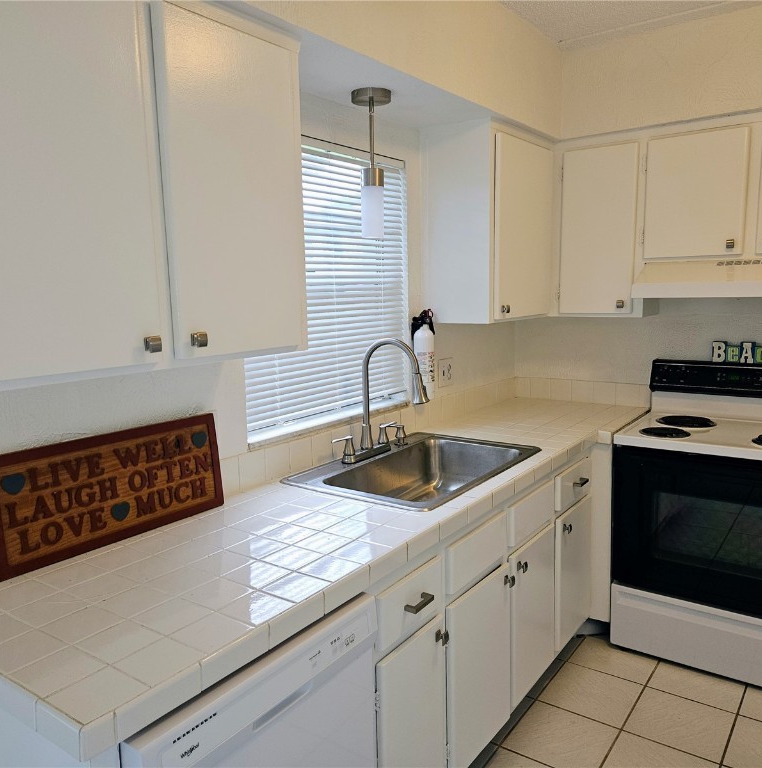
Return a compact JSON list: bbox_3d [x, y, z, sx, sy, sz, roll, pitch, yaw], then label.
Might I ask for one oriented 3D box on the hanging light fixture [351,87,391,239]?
[{"bbox_3d":[-0.027,-0.700,2.189,0.126,0.450,0.126,-1,8,0],"label":"hanging light fixture"}]

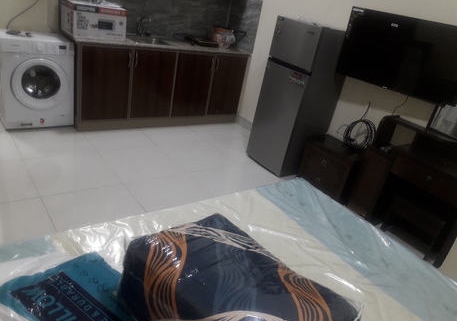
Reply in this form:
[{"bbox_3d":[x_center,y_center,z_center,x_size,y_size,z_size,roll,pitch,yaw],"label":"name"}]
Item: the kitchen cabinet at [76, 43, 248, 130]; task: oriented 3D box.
[{"bbox_3d":[-0.772,-0.908,4.163,2.020,0.880,0.570,-8,31,-37],"label":"kitchen cabinet"}]

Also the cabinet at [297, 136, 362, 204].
[{"bbox_3d":[1.018,0.070,3.415,0.380,0.415,0.520,-8,31,-37],"label":"cabinet"}]

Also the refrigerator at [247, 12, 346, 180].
[{"bbox_3d":[0.704,-0.607,3.540,0.565,1.405,0.505,-8,31,-37],"label":"refrigerator"}]

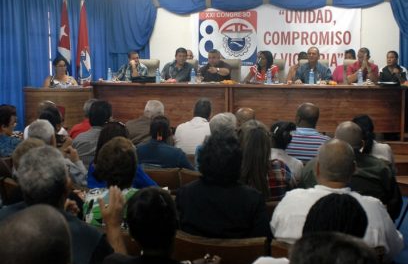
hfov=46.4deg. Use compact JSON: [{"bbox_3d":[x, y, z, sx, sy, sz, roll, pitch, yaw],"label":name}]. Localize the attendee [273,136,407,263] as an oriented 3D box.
[{"bbox_3d":[0.612,0.660,2.362,0.590,1.290,0.830,1,8,6],"label":"attendee"}]

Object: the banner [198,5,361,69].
[{"bbox_3d":[1.254,-1.564,7.960,2.800,1.200,0.030,1,8,8],"label":"banner"}]

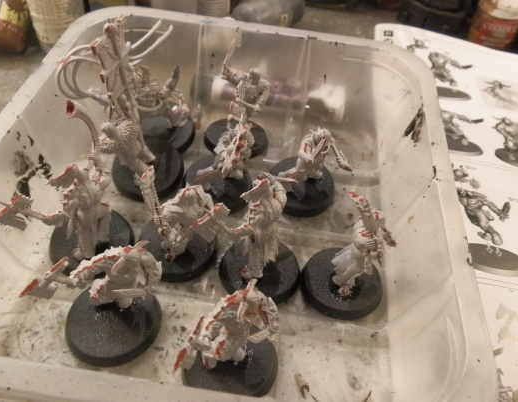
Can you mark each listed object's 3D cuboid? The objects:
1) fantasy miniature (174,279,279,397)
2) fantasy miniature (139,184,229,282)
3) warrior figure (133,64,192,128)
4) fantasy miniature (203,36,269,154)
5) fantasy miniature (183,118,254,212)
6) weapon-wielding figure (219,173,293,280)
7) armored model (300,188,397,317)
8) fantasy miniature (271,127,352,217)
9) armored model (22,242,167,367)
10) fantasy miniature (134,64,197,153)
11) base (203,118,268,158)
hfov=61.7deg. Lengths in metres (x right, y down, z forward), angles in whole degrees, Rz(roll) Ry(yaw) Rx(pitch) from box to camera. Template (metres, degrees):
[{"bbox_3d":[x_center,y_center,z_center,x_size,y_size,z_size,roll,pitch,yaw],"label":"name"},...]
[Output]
[{"bbox_3d":[-0.008,0.037,0.132,0.033,0.037,0.033,4,48,-4],"label":"fantasy miniature"},{"bbox_3d":[-0.029,0.005,0.156,0.033,0.039,0.032,10,48,2],"label":"fantasy miniature"},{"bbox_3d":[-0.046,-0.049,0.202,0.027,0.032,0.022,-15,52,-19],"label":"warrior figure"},{"bbox_3d":[-0.009,-0.047,0.197,0.032,0.050,0.032,10,48,2],"label":"fantasy miniature"},{"bbox_3d":[-0.016,-0.018,0.182,0.032,0.033,0.032,-7,50,-13],"label":"fantasy miniature"},{"bbox_3d":[-0.003,0.008,0.149,0.024,0.043,0.024,-18,53,-21],"label":"weapon-wielding figure"},{"bbox_3d":[0.034,0.017,0.150,0.032,0.044,0.032,31,52,19],"label":"armored model"},{"bbox_3d":[0.023,-0.017,0.187,0.032,0.032,0.033,-27,57,-27],"label":"fantasy miniature"},{"bbox_3d":[-0.052,0.028,0.134,0.043,0.036,0.032,7,48,-1],"label":"armored model"},{"bbox_3d":[-0.046,-0.048,0.203,0.032,0.035,0.032,-15,52,-19],"label":"fantasy miniature"},{"bbox_3d":[-0.011,-0.032,0.215,0.032,0.004,0.032,4,48,-4],"label":"base"}]

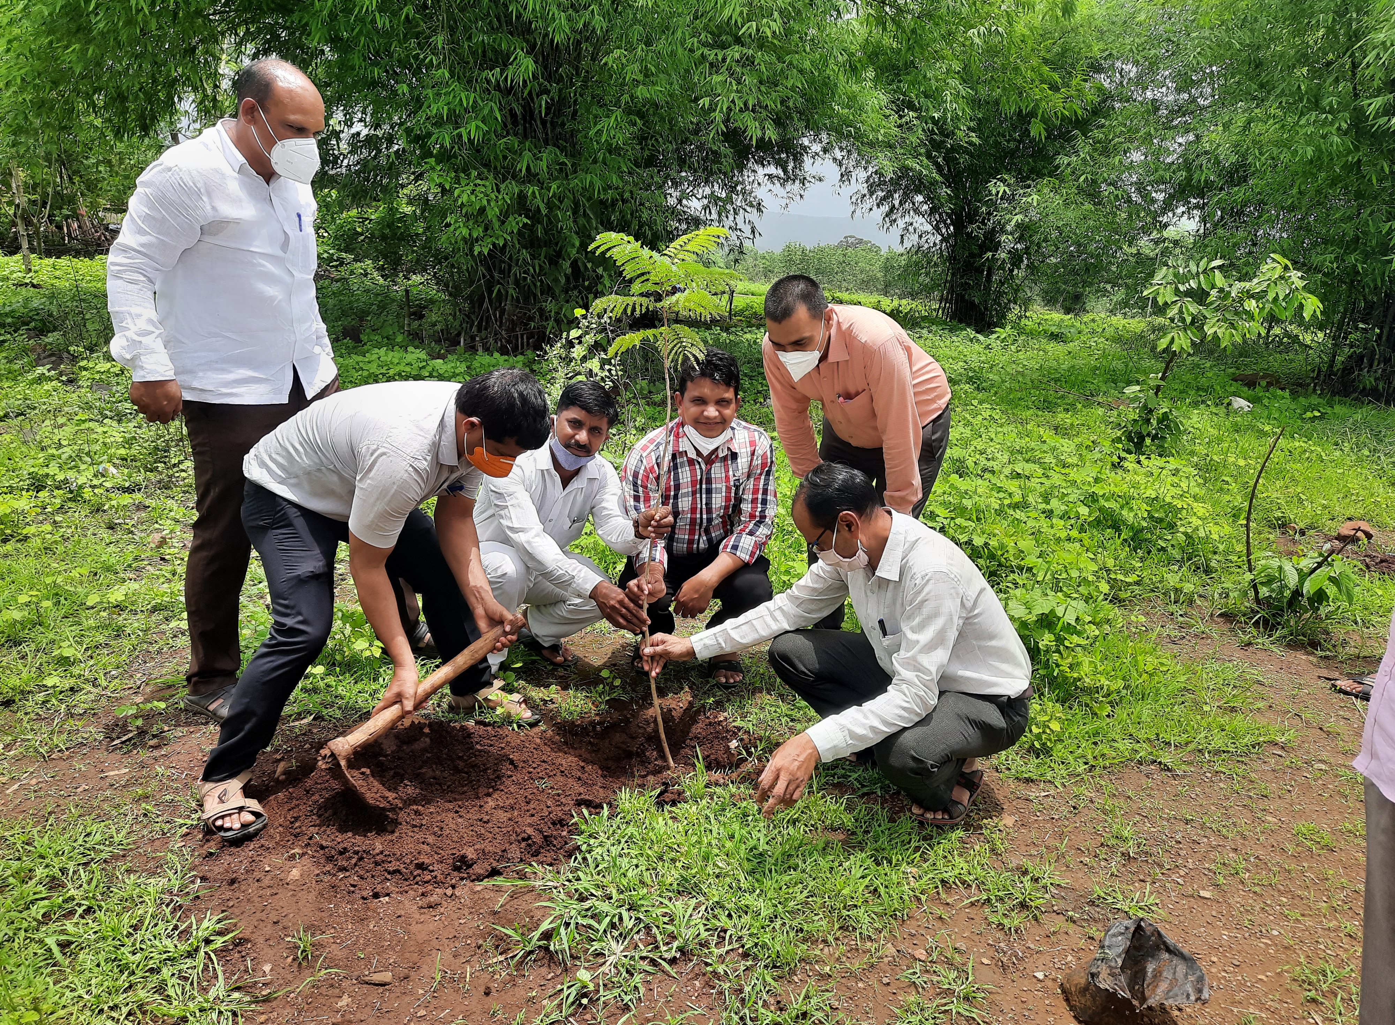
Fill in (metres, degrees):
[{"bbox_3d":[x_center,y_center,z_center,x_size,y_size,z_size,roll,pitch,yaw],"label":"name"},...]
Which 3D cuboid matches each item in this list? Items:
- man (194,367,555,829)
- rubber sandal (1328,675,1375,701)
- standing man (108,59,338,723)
[{"bbox_3d":[-0.720,0.166,2.339,0.820,1.040,0.740,11,19,33],"label":"man"},{"bbox_3d":[2.010,0.485,2.947,0.270,0.090,0.100,7,17,23],"label":"rubber sandal"},{"bbox_3d":[-1.116,-0.314,2.777,0.580,1.720,0.630,6,17,20],"label":"standing man"}]

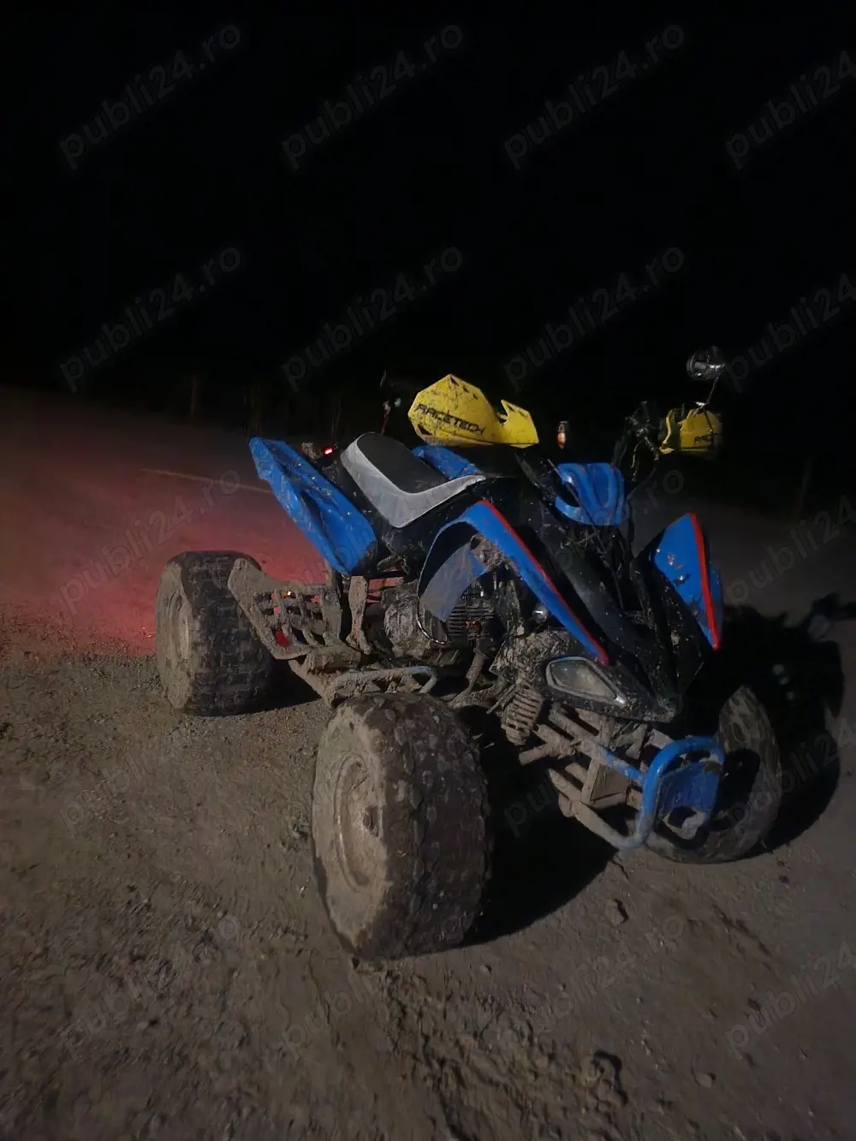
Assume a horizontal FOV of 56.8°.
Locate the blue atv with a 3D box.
[{"bbox_3d":[0.049,-0.010,2.168,1.121,1.253,1.814,-1,14,-32],"label":"blue atv"}]

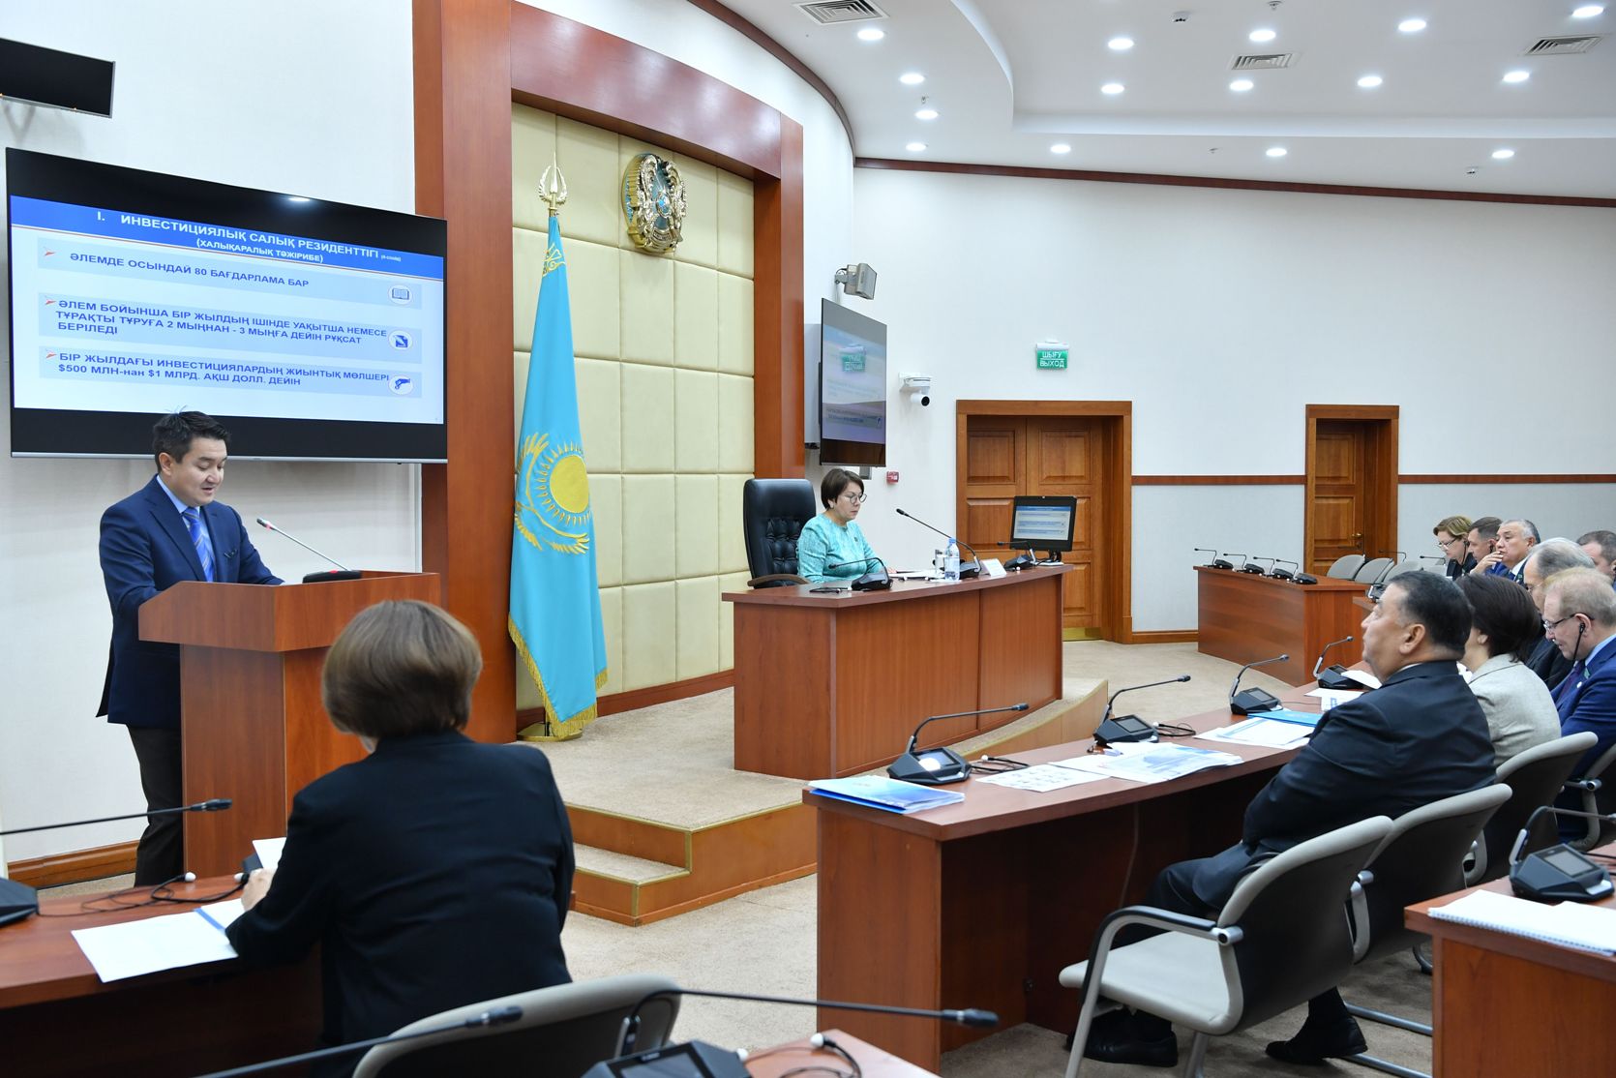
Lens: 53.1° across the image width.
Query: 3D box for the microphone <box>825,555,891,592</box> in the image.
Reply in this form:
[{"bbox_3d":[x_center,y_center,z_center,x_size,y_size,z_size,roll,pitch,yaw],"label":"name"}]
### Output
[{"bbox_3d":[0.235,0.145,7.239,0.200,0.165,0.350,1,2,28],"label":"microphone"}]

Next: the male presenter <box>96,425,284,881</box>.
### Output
[{"bbox_3d":[-2.179,0.433,5.714,0.500,1.760,0.560,1,2,32],"label":"male presenter"}]

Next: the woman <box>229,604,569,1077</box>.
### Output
[{"bbox_3d":[-0.698,0.757,2.611,0.480,1.290,0.770,-1,3,-30],"label":"woman"}]

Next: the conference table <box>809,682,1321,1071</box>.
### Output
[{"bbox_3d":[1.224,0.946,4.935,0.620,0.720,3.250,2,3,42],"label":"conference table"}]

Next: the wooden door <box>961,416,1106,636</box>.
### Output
[{"bbox_3d":[1.980,-0.082,14.628,1.400,2.020,0.070,-1,2,-14],"label":"wooden door"}]

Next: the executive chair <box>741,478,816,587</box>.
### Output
[{"bbox_3d":[0.061,0.319,8.415,0.700,1.240,0.660,1,2,31],"label":"executive chair"}]

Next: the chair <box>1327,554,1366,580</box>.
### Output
[{"bbox_3d":[4.552,0.577,14.227,0.620,0.880,0.580,0,2,-5],"label":"chair"}]

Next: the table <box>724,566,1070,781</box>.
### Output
[{"bbox_3d":[0.540,0.567,7.863,0.580,0.740,2.720,1,3,29],"label":"table"}]

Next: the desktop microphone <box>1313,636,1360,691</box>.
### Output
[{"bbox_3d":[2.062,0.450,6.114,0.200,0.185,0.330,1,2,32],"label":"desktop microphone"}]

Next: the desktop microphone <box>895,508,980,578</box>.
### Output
[{"bbox_3d":[0.646,0.019,8.240,0.470,0.350,0.220,1,2,27],"label":"desktop microphone"}]

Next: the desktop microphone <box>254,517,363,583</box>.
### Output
[{"bbox_3d":[-1.748,0.027,5.581,0.470,0.240,0.180,1,2,27],"label":"desktop microphone"}]

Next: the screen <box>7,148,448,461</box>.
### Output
[{"bbox_3d":[-2.202,-0.851,6.420,0.080,1.080,1.910,1,2,39],"label":"screen"}]

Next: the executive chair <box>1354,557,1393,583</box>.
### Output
[{"bbox_3d":[4.172,0.588,12.383,0.600,0.840,0.570,-1,2,-12],"label":"executive chair"}]

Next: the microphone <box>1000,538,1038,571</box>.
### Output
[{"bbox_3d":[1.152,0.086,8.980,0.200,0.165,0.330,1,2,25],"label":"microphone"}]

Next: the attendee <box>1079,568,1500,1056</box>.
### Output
[{"bbox_3d":[1.162,0.707,3.870,0.880,1.280,0.580,1,3,37],"label":"attendee"}]

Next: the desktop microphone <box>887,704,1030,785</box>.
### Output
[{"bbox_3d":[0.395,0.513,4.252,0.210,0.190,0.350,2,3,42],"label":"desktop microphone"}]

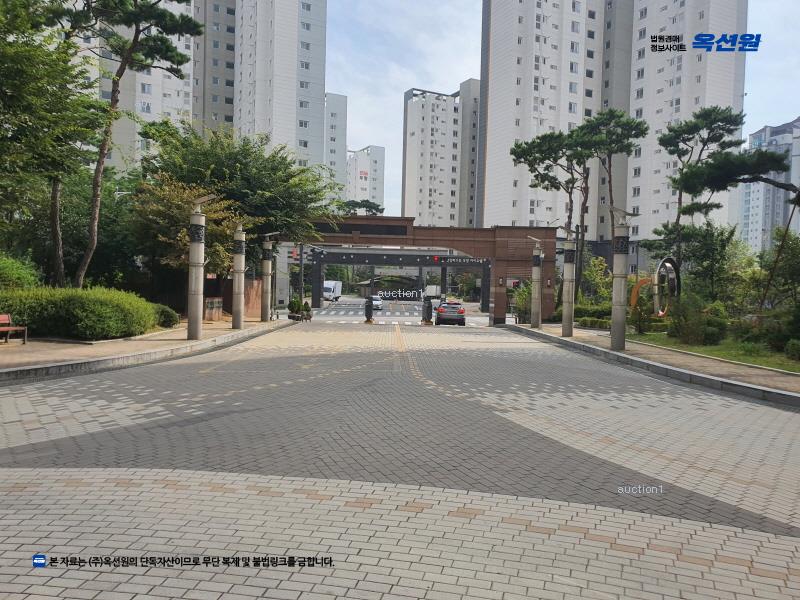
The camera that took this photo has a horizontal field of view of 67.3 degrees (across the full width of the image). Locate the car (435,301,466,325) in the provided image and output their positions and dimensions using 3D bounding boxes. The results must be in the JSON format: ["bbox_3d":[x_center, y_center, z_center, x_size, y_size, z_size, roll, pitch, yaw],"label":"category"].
[{"bbox_3d":[3.350,1.000,41.000,1.850,1.600,4.450,1,2,-1],"label":"car"}]

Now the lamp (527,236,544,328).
[{"bbox_3d":[7.077,-0.917,31.500,0.750,4.800,0.650,1,2,0],"label":"lamp"}]

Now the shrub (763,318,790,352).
[{"bbox_3d":[12.531,1.182,20.000,0.950,1.120,0.950,2,1,0],"label":"shrub"}]

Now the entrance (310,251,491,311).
[{"bbox_3d":[0.130,-1.718,58.999,17.400,5.350,2.000,1,2,-1],"label":"entrance"}]

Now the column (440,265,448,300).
[{"bbox_3d":[4.571,-1.187,62.000,0.600,4.700,0.600,2,1,0],"label":"column"}]

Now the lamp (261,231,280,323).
[{"bbox_3d":[-6.671,-1.146,30.600,1.000,4.550,0.550,2,1,0],"label":"lamp"}]

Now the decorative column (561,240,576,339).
[{"bbox_3d":[7.221,-0.469,25.600,0.500,4.150,0.500,1,2,0],"label":"decorative column"}]

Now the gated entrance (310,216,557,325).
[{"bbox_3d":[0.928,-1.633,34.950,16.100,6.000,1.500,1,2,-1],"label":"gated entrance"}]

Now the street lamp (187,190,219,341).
[{"bbox_3d":[-6.458,-1.065,19.700,0.950,4.750,0.700,1,2,0],"label":"street lamp"}]

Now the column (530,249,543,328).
[{"bbox_3d":[7.032,-0.645,31.000,0.520,4.250,0.520,2,1,0],"label":"column"}]

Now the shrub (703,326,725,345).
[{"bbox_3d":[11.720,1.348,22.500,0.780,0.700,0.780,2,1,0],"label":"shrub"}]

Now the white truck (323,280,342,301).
[{"bbox_3d":[-9.900,-1.300,85.000,1.850,2.700,5.200,2,2,12],"label":"white truck"}]

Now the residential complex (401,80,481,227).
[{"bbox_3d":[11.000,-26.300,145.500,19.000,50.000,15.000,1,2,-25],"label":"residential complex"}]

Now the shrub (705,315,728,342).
[{"bbox_3d":[12.483,1.144,23.700,0.950,1.100,0.950,2,1,0],"label":"shrub"}]

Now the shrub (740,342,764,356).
[{"bbox_3d":[10.880,1.526,18.600,0.800,0.450,0.750,2,1,0],"label":"shrub"}]

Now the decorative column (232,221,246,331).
[{"bbox_3d":[-6.752,-0.965,25.200,0.530,4.400,0.530,2,1,0],"label":"decorative column"}]

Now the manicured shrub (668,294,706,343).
[{"bbox_3d":[10.574,0.717,22.100,1.400,1.800,1.300,2,2,26],"label":"manicured shrub"}]

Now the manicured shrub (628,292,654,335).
[{"bbox_3d":[11.126,0.578,27.800,1.080,2.000,1.050,2,2,22],"label":"manicured shrub"}]

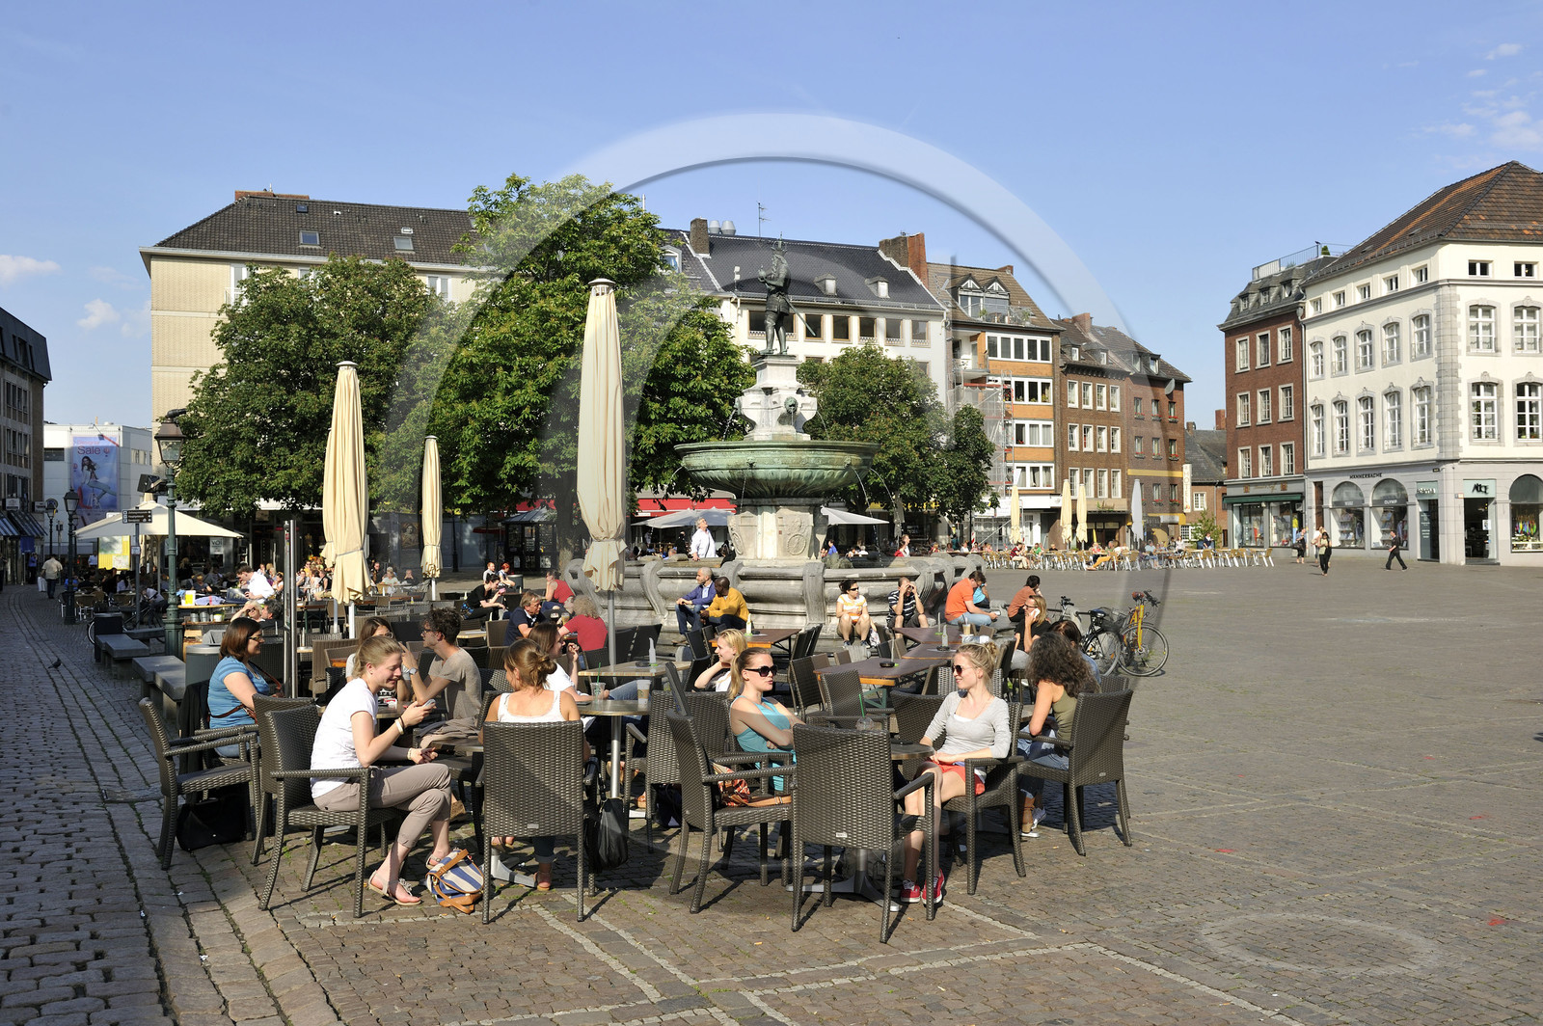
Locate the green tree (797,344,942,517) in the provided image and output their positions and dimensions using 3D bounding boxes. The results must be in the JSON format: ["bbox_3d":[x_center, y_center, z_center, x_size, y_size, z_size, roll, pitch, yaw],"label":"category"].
[{"bbox_3d":[3.974,-2.249,58.031,6.600,9.800,6.600,-1,-1,0],"label":"green tree"}]

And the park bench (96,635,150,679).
[{"bbox_3d":[-8.856,1.978,18.647,0.480,0.430,3.100,0,-1,-30],"label":"park bench"}]

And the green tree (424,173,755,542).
[{"bbox_3d":[-7.300,-5.300,55.000,13.200,16.200,12.500,-1,-1,0],"label":"green tree"}]

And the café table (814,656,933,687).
[{"bbox_3d":[0.838,1.530,10.276,0.660,0.750,1.220,-1,-1,24],"label":"café table"}]

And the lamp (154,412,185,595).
[{"bbox_3d":[-7.718,0.426,17.600,0.420,3.460,0.420,0,-1,-30],"label":"lamp"}]

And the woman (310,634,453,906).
[{"bbox_3d":[-1.884,1.235,6.600,0.700,1.270,0.480,-1,-1,12],"label":"woman"}]

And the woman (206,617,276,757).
[{"bbox_3d":[-3.059,1.279,8.250,0.750,1.280,0.480,-1,-1,-7],"label":"woman"}]

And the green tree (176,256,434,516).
[{"bbox_3d":[-17.800,-3.400,53.000,10.600,13.000,10.400,-1,-1,0],"label":"green tree"}]

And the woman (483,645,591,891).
[{"bbox_3d":[-1.143,1.238,6.652,0.480,1.250,0.780,-1,-1,-8],"label":"woman"}]

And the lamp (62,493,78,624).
[{"bbox_3d":[-17.026,1.069,33.300,0.400,3.270,0.400,0,-1,-30],"label":"lamp"}]

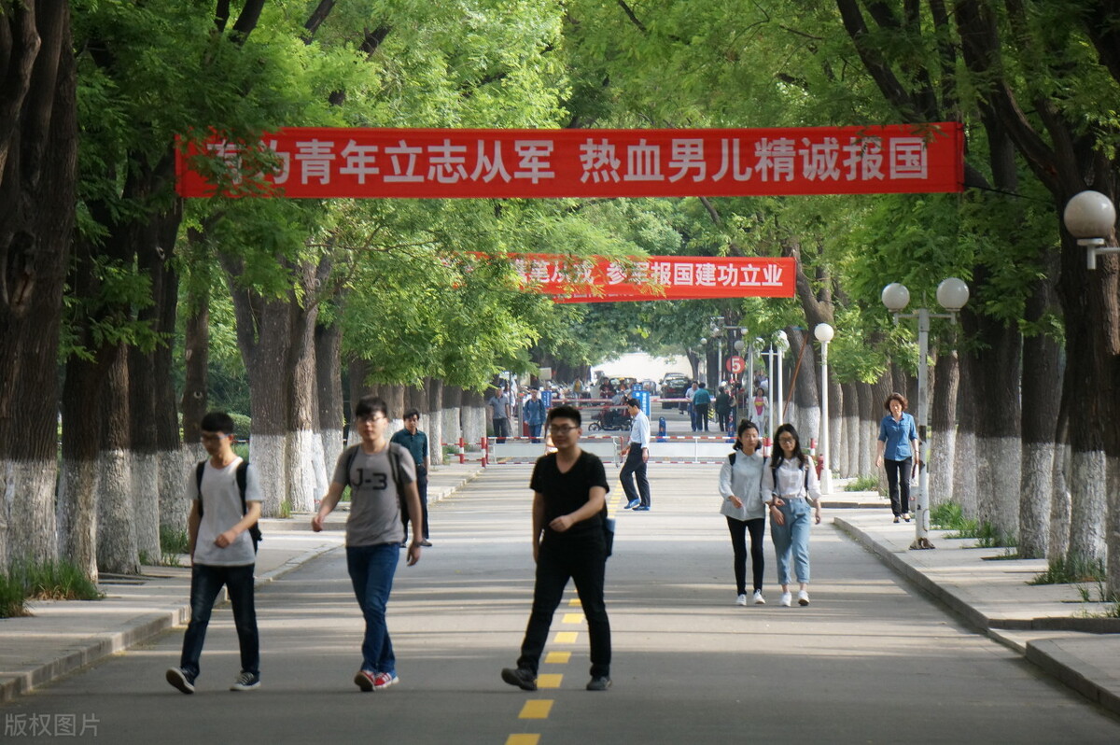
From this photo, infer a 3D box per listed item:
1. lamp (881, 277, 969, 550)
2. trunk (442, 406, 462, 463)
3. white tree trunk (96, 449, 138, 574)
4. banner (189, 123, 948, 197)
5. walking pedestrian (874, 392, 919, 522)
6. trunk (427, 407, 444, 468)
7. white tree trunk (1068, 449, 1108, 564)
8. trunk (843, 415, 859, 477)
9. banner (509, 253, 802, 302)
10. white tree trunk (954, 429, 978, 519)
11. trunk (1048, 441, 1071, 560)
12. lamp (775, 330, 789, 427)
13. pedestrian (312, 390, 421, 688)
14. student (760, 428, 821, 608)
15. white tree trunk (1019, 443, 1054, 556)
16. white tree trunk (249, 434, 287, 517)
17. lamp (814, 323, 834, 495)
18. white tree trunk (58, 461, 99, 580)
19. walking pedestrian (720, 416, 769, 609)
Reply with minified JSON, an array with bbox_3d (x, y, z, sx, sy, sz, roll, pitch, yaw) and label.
[{"bbox_3d":[3.915,0.440,87.920,0.940,2.900,0.360,0,0,0],"label":"lamp"},{"bbox_3d":[-2.759,1.481,210.000,0.470,1.220,0.470,0,0,0],"label":"trunk"},{"bbox_3d":[-4.067,1.275,75.514,0.394,1.149,0.382,0,0,0],"label":"white tree trunk"},{"bbox_3d":[0.099,-2.138,83.000,7.950,0.750,0.060,0,0,1],"label":"banner"},{"bbox_3d":[4.314,1.086,104.920,0.520,1.640,0.380,0,0,0],"label":"walking pedestrian"},{"bbox_3d":[-2.771,1.488,184.330,0.310,1.220,0.310,0,0,0],"label":"trunk"},{"bbox_3d":[4.863,1.283,75.470,0.370,1.130,0.370,0,0,0],"label":"white tree trunk"},{"bbox_3d":[5.164,1.314,145.763,0.298,1.101,0.289,0,0,0],"label":"trunk"},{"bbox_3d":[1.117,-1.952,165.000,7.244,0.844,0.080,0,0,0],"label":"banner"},{"bbox_3d":[5.100,1.294,102.963,0.304,1.123,0.295,0,0,0],"label":"white tree trunk"},{"bbox_3d":[4.855,1.271,79.570,0.280,1.160,0.280,0,0,0],"label":"trunk"},{"bbox_3d":[4.495,0.524,167.480,0.310,2.750,0.310,0,0,0],"label":"lamp"},{"bbox_3d":[-1.163,1.041,50.000,0.550,1.790,0.520,0,0,24],"label":"pedestrian"},{"bbox_3d":[2.077,1.279,73.500,0.520,1.630,0.400,0,0,5],"label":"student"},{"bbox_3d":[4.730,1.267,81.620,0.352,1.167,0.342,0,0,0],"label":"white tree trunk"},{"bbox_3d":[-4.047,1.433,113.500,0.460,1.170,0.460,0,0,0],"label":"white tree trunk"},{"bbox_3d":[4.453,0.612,138.000,0.340,2.890,0.340,0,0,0],"label":"lamp"},{"bbox_3d":[-4.265,1.302,72.466,0.362,1.094,0.351,0,0,0],"label":"white tree trunk"},{"bbox_3d":[1.609,1.230,72.370,0.440,1.640,0.380,0,0,-5],"label":"walking pedestrian"}]

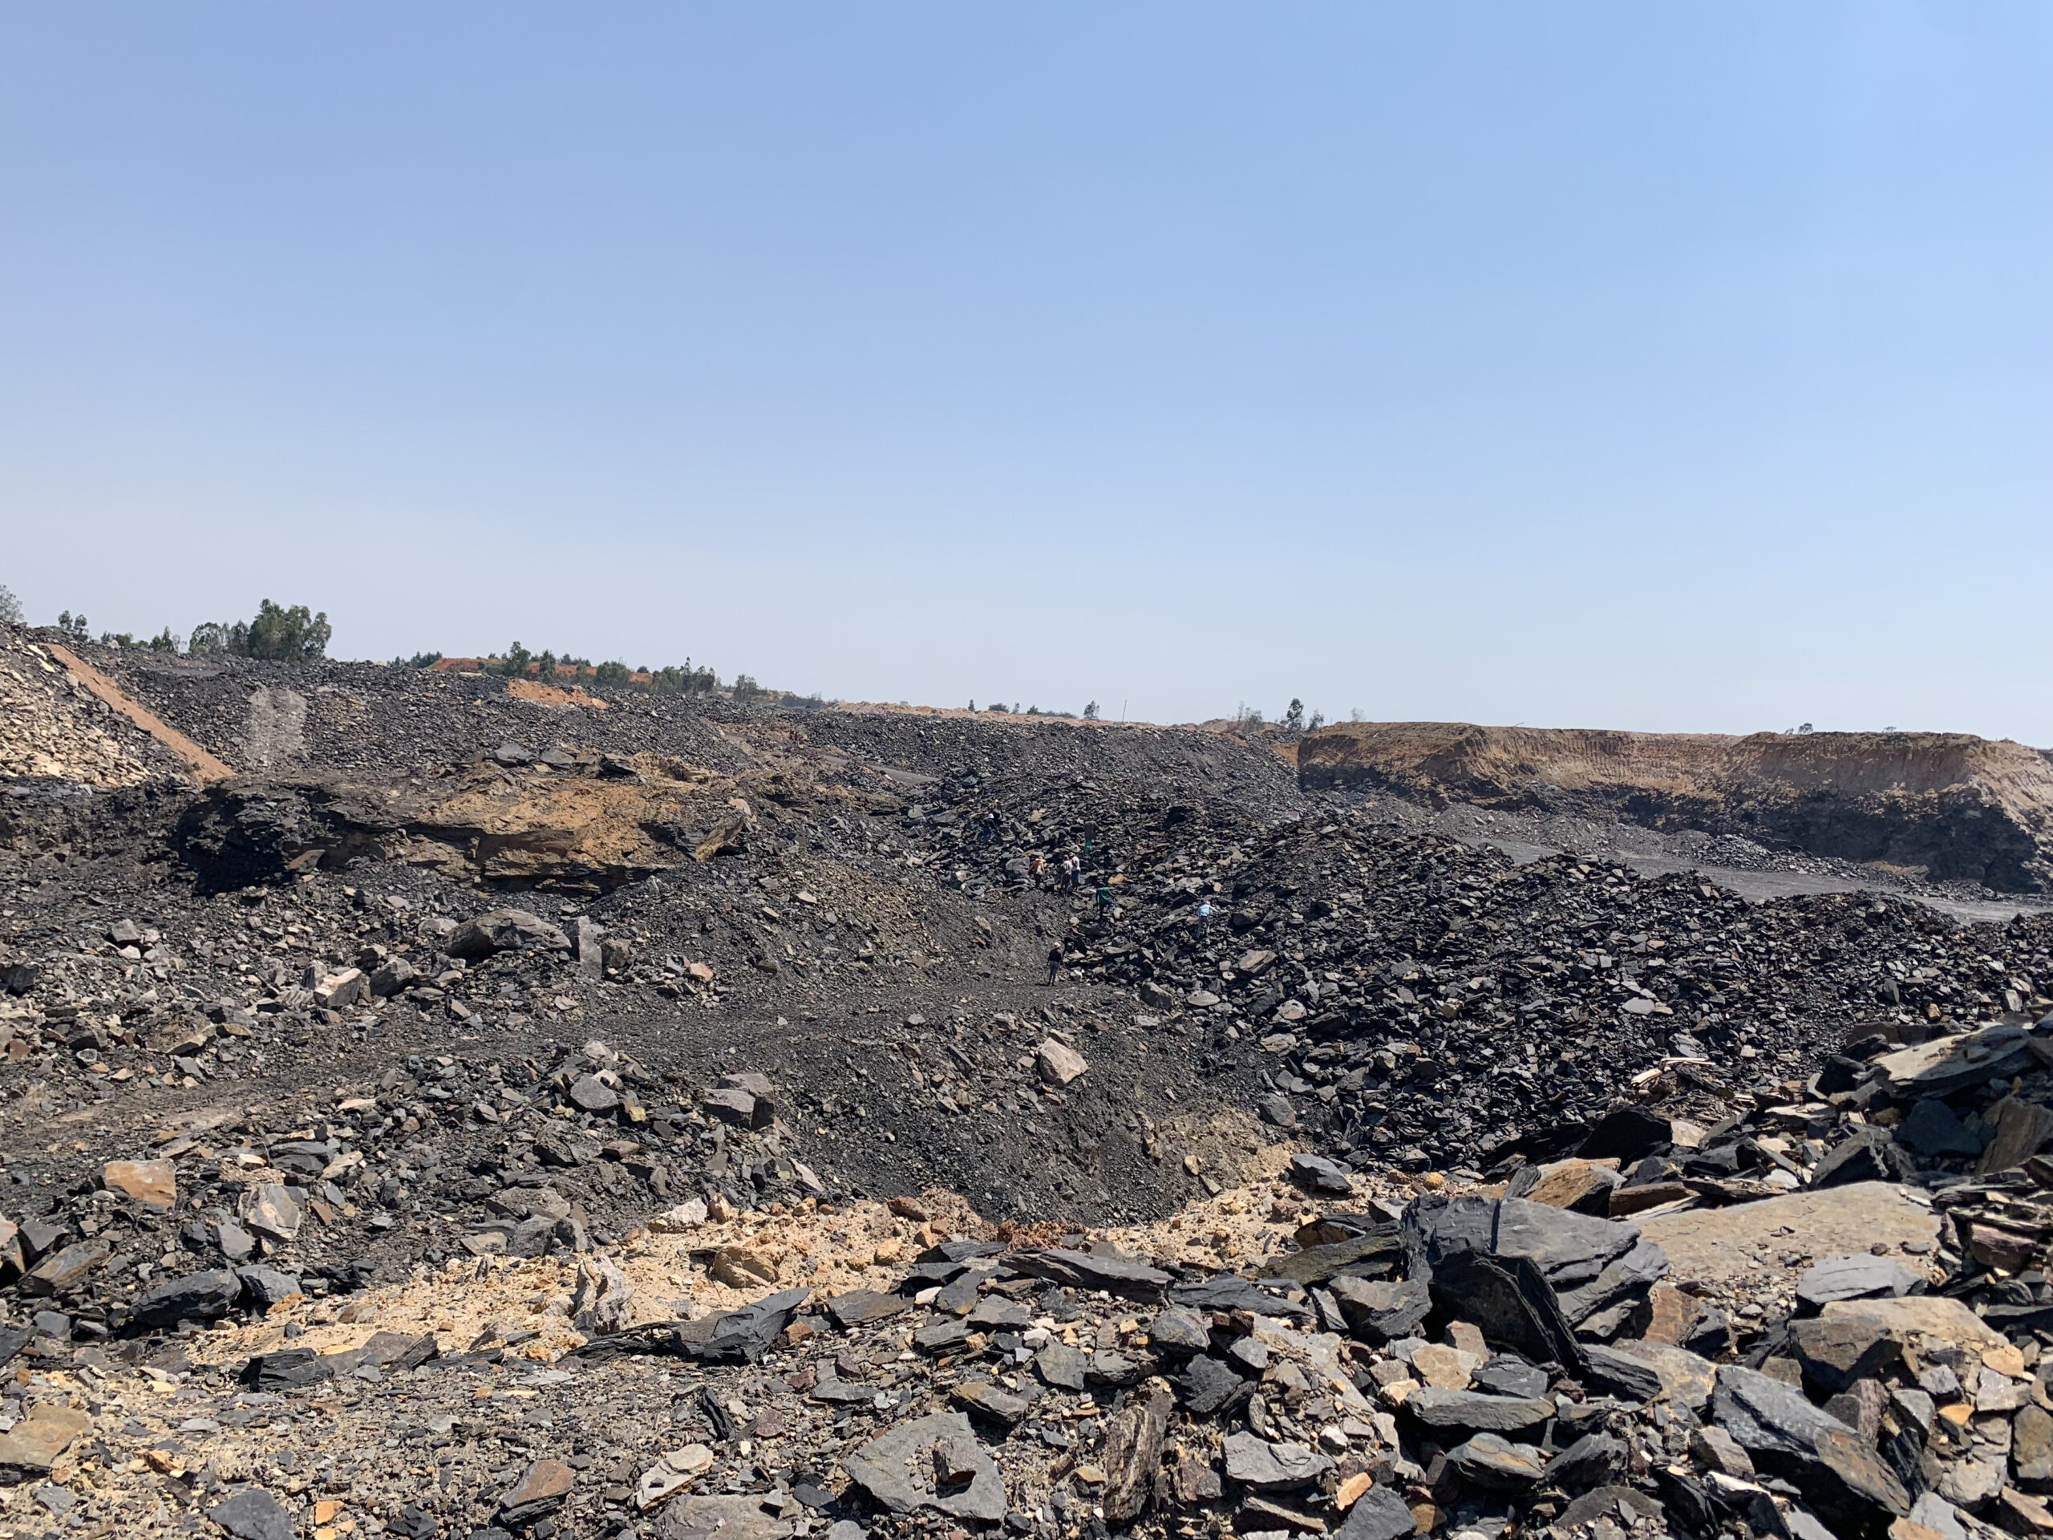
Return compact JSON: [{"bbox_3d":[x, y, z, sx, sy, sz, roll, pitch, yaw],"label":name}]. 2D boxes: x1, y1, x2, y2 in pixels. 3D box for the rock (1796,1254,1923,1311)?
[{"bbox_3d":[3.458,2.127,6.400,0.470,0.130,0.300,0,2,19],"label":"rock"}]

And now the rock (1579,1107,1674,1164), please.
[{"bbox_3d":[2.565,1.562,6.600,0.359,0.174,0.269,1,2,10],"label":"rock"}]

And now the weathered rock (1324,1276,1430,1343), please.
[{"bbox_3d":[1.187,1.817,5.200,0.350,0.180,0.250,0,2,13],"label":"weathered rock"}]

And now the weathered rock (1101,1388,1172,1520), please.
[{"bbox_3d":[0.293,1.785,4.050,0.166,0.186,0.393,1,2,8],"label":"weathered rock"}]

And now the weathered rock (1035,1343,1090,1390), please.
[{"bbox_3d":[0.105,1.739,4.500,0.150,0.090,0.140,0,2,1],"label":"weathered rock"}]

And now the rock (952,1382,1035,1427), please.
[{"bbox_3d":[-0.097,1.808,4.400,0.217,0.062,0.127,0,2,-20],"label":"rock"}]

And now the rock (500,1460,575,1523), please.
[{"bbox_3d":[-1.238,1.823,3.900,0.126,0.081,0.159,2,2,30],"label":"rock"}]

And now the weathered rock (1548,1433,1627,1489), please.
[{"bbox_3d":[1.364,1.677,3.750,0.182,0.074,0.115,1,2,25],"label":"weathered rock"}]

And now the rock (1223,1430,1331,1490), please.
[{"bbox_3d":[0.633,1.746,3.900,0.275,0.085,0.180,0,2,9],"label":"rock"}]

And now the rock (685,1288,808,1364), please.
[{"bbox_3d":[-0.869,1.730,4.800,0.390,0.190,0.240,0,2,-10],"label":"rock"}]

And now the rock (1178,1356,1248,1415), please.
[{"bbox_3d":[0.510,1.694,4.250,0.159,0.118,0.125,0,2,-15],"label":"rock"}]

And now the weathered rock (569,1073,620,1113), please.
[{"bbox_3d":[-10.091,7.545,36.000,1.150,0.800,0.800,0,2,-16],"label":"weathered rock"}]

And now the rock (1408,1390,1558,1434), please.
[{"bbox_3d":[1.184,1.684,4.050,0.371,0.069,0.147,1,1,0],"label":"rock"}]

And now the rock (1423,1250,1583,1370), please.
[{"bbox_3d":[1.850,2.103,6.000,0.560,0.370,0.270,1,2,32],"label":"rock"}]

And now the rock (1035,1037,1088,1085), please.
[{"bbox_3d":[1.098,9.062,48.000,1.600,1.200,1.200,0,2,1],"label":"rock"}]

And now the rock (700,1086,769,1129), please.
[{"bbox_3d":[-5.862,6.764,31.000,1.155,0.689,0.924,0,2,15],"label":"rock"}]

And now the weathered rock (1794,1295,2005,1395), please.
[{"bbox_3d":[3.282,2.160,5.800,0.680,0.220,0.420,0,2,15],"label":"weathered rock"}]

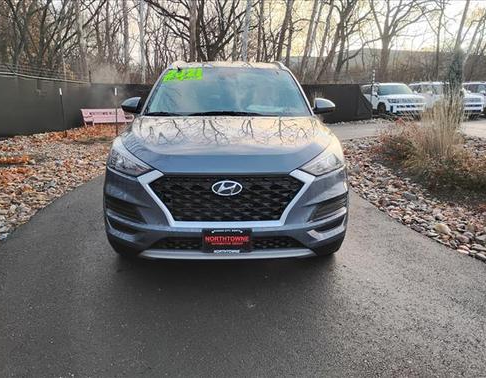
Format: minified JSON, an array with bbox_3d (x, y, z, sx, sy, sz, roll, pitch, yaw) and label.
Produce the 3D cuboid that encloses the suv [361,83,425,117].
[{"bbox_3d":[7.402,-4.530,20.856,1.920,1.730,4.800,-1,14,-5],"label":"suv"}]

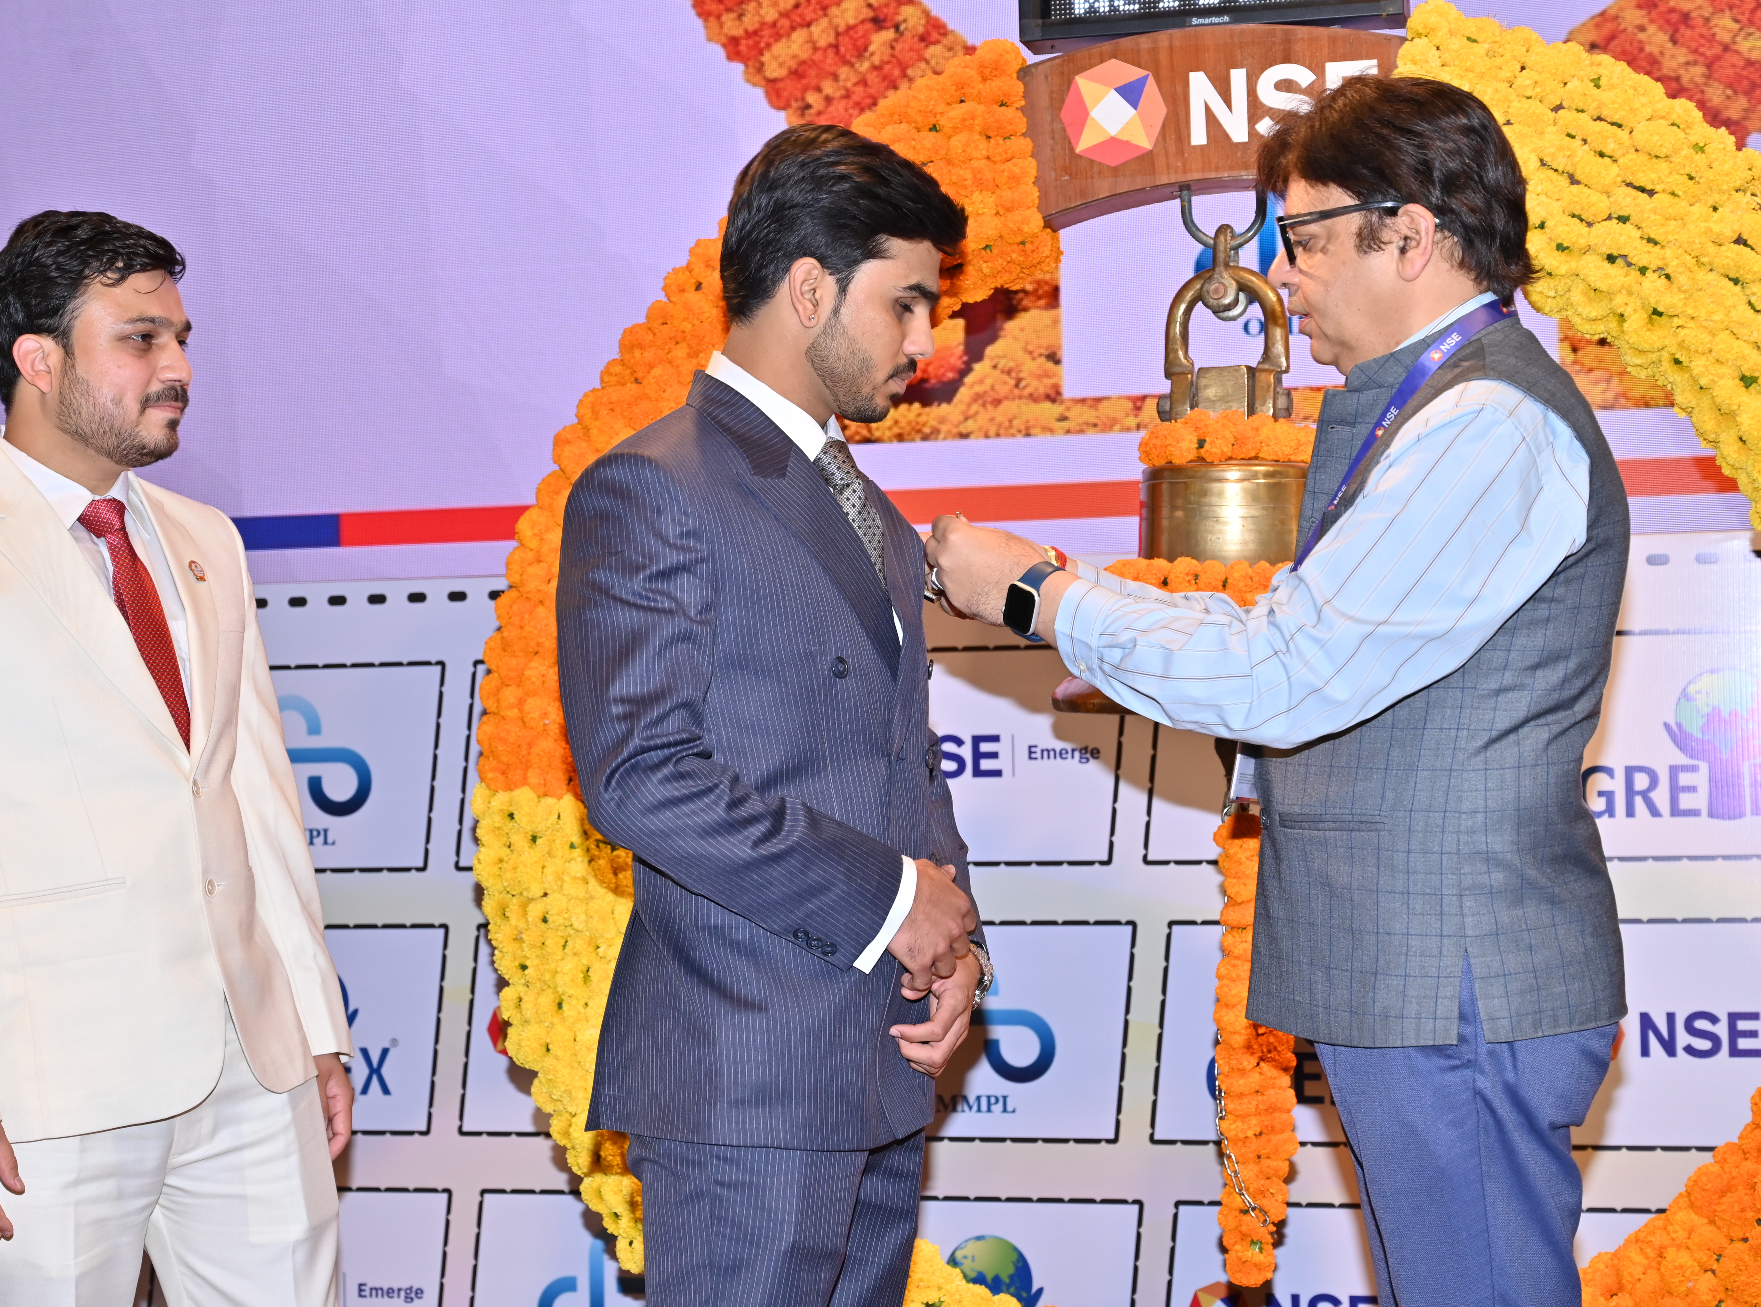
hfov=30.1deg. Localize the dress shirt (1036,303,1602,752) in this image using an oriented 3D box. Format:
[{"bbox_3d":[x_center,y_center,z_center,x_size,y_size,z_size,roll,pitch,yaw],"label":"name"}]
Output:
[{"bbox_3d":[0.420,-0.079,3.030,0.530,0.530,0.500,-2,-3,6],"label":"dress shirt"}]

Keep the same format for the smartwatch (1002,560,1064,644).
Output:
[{"bbox_3d":[0.144,-0.047,3.020,0.042,0.070,0.058,23,27,33],"label":"smartwatch"}]

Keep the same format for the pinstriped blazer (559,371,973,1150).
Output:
[{"bbox_3d":[-0.107,0.102,3.030,0.340,0.730,0.500,-3,-4,28],"label":"pinstriped blazer"}]

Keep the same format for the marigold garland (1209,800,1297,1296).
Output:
[{"bbox_3d":[0.439,0.464,3.830,0.095,0.560,0.090,-2,-4,15],"label":"marigold garland"}]

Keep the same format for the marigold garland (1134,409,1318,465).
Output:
[{"bbox_3d":[0.410,-0.254,3.860,0.218,0.058,0.210,-2,-4,15],"label":"marigold garland"}]

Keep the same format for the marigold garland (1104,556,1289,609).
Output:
[{"bbox_3d":[0.409,-0.075,3.850,0.290,0.070,0.270,-2,-4,15],"label":"marigold garland"}]

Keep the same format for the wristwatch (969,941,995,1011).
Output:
[{"bbox_3d":[0.077,0.292,2.970,0.055,0.065,0.040,26,13,-19],"label":"wristwatch"}]

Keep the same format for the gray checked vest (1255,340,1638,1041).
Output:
[{"bbox_3d":[0.523,0.029,3.070,0.345,0.675,0.470,-2,-3,6],"label":"gray checked vest"}]

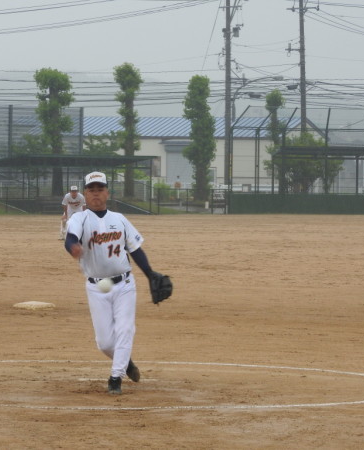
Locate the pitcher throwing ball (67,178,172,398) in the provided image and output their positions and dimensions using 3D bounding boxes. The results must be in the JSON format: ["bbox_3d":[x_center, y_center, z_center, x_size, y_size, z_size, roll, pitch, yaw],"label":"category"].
[{"bbox_3d":[-0.476,0.431,22.100,0.800,1.660,0.920,1,1,3],"label":"pitcher throwing ball"}]

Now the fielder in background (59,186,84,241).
[{"bbox_3d":[-2.468,-0.285,67.200,0.680,1.290,0.720,1,1,-2],"label":"fielder in background"}]

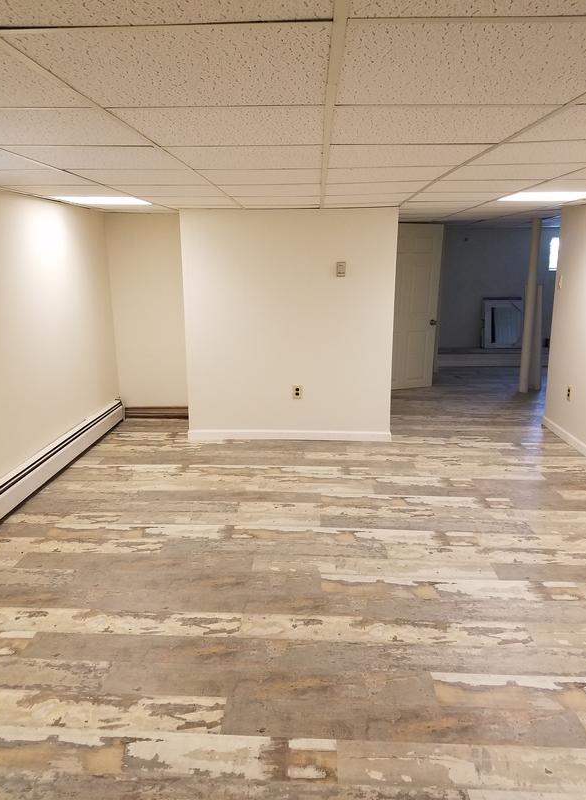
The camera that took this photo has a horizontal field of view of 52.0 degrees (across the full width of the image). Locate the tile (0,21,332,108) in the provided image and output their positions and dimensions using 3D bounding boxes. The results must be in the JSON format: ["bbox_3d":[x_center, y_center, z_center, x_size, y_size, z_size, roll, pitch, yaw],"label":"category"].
[{"bbox_3d":[-0.215,-0.726,1.331,0.605,0.018,0.605,0,13,2],"label":"tile"}]

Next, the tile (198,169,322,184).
[{"bbox_3d":[-0.148,-1.144,3.064,0.605,0.018,0.605,0,13,2],"label":"tile"}]

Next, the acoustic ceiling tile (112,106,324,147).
[{"bbox_3d":[-0.192,-0.854,1.881,0.600,0.018,0.600,0,13,2],"label":"acoustic ceiling tile"}]

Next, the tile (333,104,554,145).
[{"bbox_3d":[0.415,-0.848,1.853,0.605,0.018,0.605,0,13,2],"label":"tile"}]

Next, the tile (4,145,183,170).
[{"bbox_3d":[-0.782,-1.000,2.478,0.605,0.018,0.605,0,13,2],"label":"tile"}]

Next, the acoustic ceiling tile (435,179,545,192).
[{"bbox_3d":[1.081,-1.250,3.506,0.605,0.018,0.605,0,13,2],"label":"acoustic ceiling tile"}]

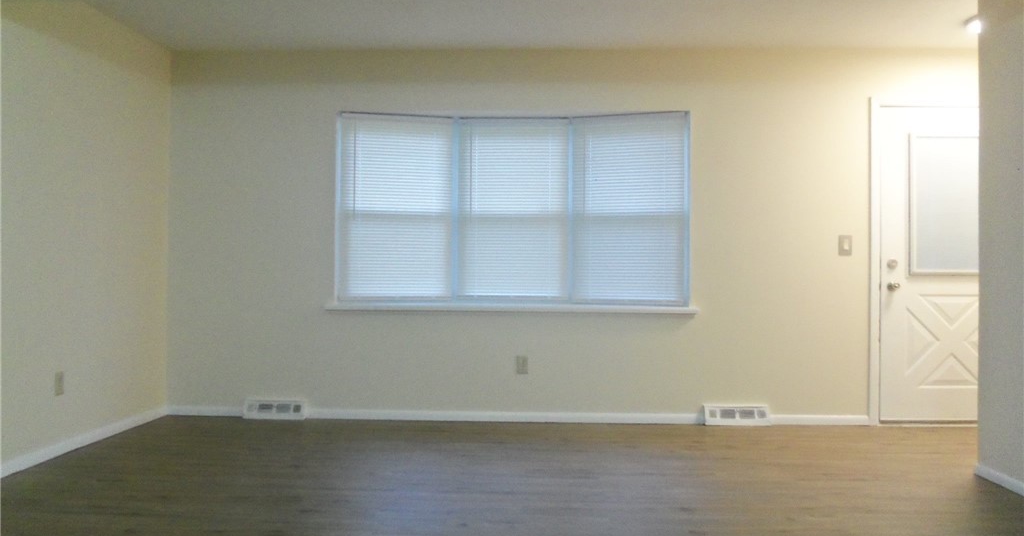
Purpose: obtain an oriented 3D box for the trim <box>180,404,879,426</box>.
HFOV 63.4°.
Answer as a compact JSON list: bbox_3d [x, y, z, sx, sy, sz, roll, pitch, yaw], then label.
[{"bbox_3d":[-0.004,0.963,5.367,4.559,0.064,0.018,0,0,3],"label":"trim"}]

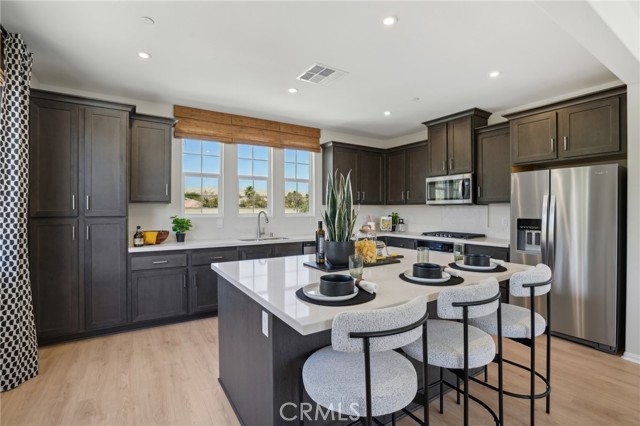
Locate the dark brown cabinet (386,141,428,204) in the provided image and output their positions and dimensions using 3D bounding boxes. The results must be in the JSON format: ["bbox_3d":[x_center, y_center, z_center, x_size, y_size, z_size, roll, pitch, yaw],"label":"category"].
[{"bbox_3d":[1.671,-0.672,5.193,0.367,1.051,1.020,0,1,-32],"label":"dark brown cabinet"}]

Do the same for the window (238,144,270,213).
[{"bbox_3d":[-1.040,-0.548,4.538,0.565,1.190,0.080,0,1,-32],"label":"window"}]

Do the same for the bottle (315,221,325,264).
[{"bbox_3d":[-0.004,0.227,2.212,0.060,0.325,0.060,0,1,-32],"label":"bottle"}]

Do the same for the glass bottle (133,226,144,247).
[{"bbox_3d":[-2.135,0.277,3.355,0.097,0.233,0.097,0,1,-32],"label":"glass bottle"}]

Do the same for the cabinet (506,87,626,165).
[{"bbox_3d":[2.760,-0.856,3.157,0.657,0.595,1.025,0,1,-32],"label":"cabinet"}]

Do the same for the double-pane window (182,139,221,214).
[{"bbox_3d":[-1.701,-0.544,4.129,0.558,1.190,0.080,0,1,-32],"label":"double-pane window"}]

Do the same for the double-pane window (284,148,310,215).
[{"bbox_3d":[-0.372,-0.539,4.903,0.590,1.180,0.080,0,0,-33],"label":"double-pane window"}]

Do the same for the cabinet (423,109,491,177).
[{"bbox_3d":[2.110,-1.013,4.409,0.442,0.875,0.860,0,1,-32],"label":"cabinet"}]

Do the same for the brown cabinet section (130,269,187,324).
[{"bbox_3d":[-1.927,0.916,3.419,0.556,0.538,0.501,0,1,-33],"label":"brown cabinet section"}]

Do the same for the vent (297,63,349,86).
[{"bbox_3d":[0.028,-1.512,3.146,0.420,0.030,0.425,0,0,-33],"label":"vent"}]

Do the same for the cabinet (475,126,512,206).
[{"bbox_3d":[2.531,-0.643,3.928,0.380,1.030,0.530,0,0,-33],"label":"cabinet"}]

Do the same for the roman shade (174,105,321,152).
[{"bbox_3d":[-0.966,-1.234,4.402,2.320,0.435,0.100,0,0,-33],"label":"roman shade"}]

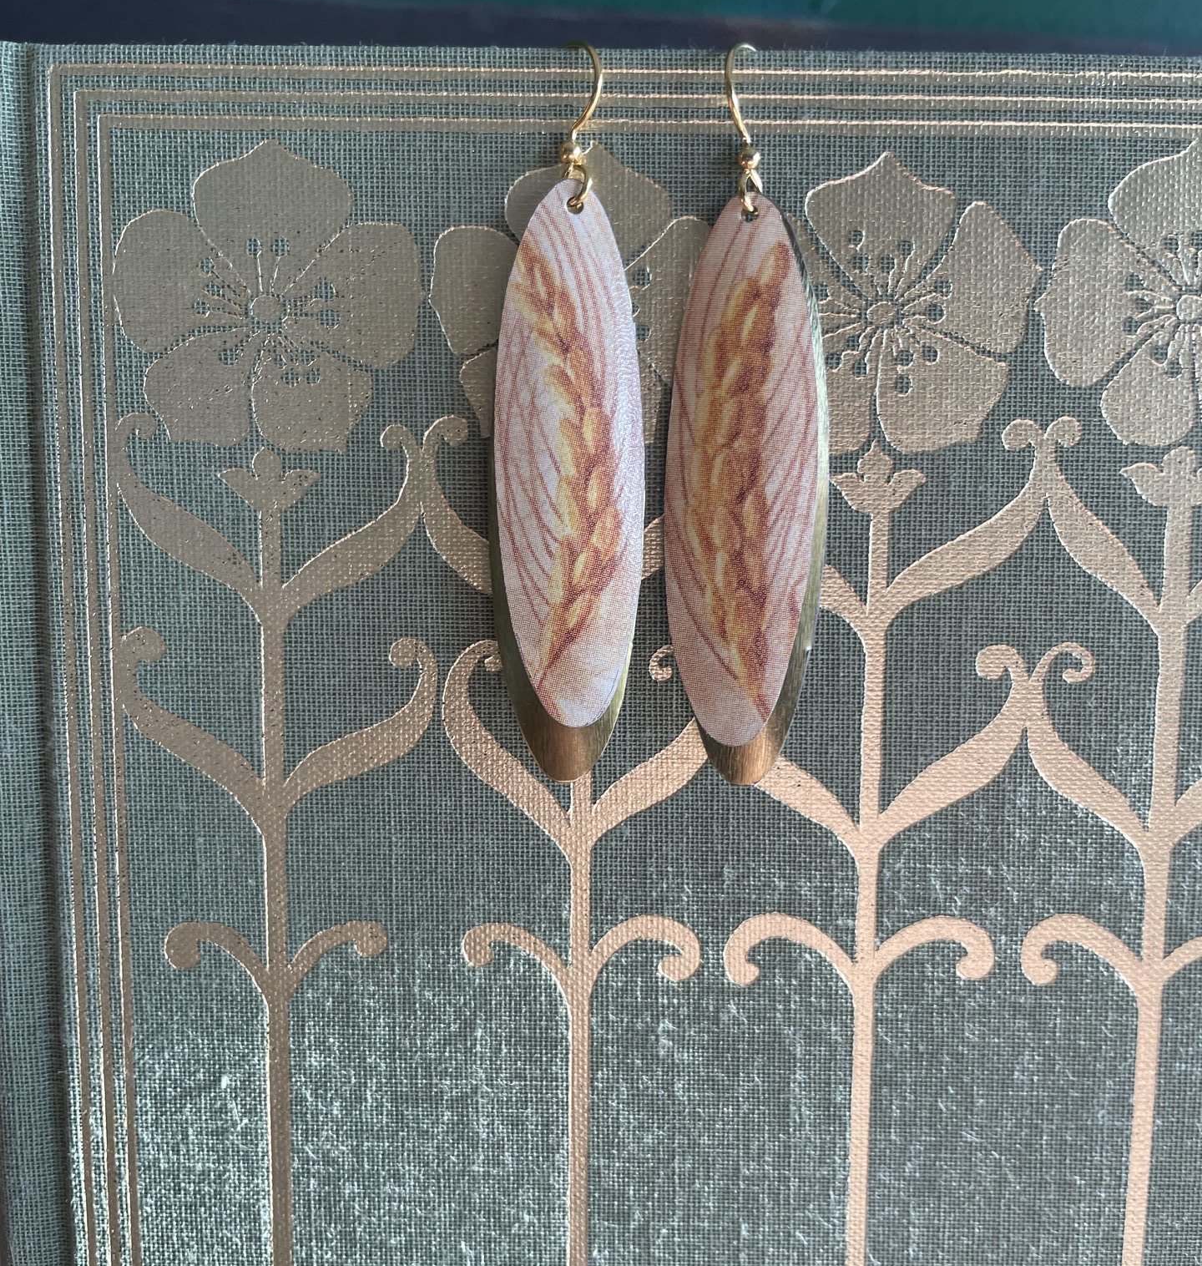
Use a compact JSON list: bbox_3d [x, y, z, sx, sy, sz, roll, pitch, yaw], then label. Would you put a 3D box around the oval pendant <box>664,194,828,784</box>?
[{"bbox_3d":[0.017,-0.015,0.138,0.019,0.067,0.004,2,8,8],"label":"oval pendant"}]

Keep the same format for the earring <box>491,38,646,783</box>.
[{"bbox_3d":[-0.004,-0.024,0.139,0.018,0.083,0.009,-1,8,-8],"label":"earring"}]

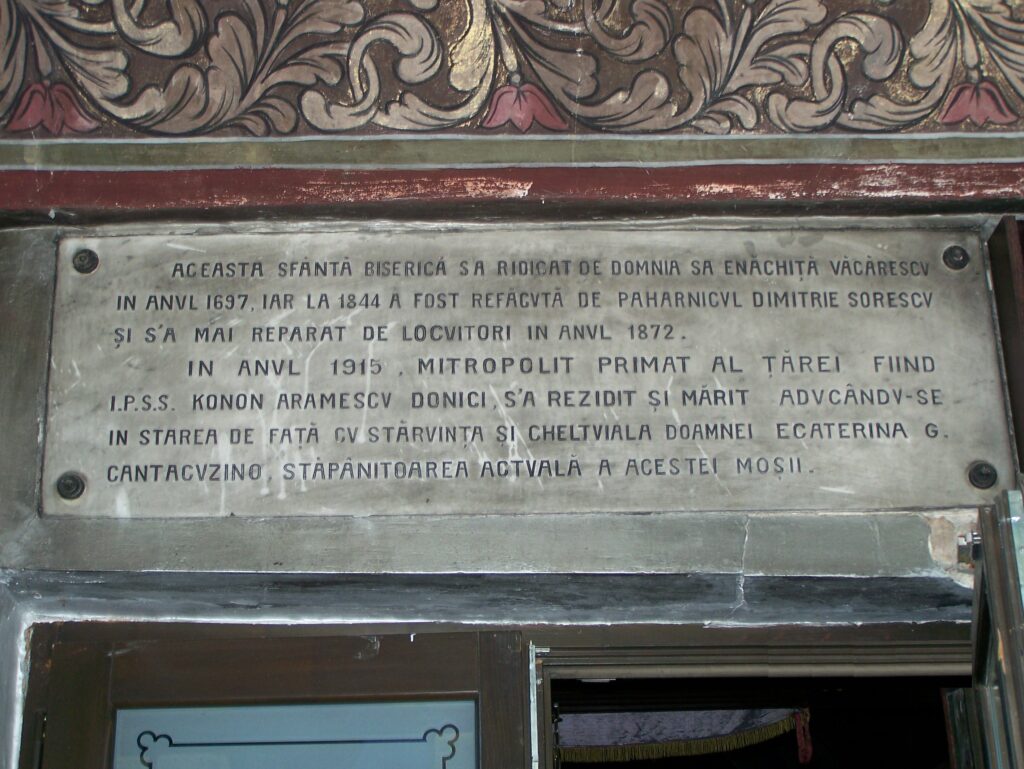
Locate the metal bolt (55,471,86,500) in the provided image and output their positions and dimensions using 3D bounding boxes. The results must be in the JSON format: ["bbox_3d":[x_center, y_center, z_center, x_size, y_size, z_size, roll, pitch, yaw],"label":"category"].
[{"bbox_3d":[-0.610,0.140,2.413,0.039,0.039,0.018,-1,-20,-3],"label":"metal bolt"}]

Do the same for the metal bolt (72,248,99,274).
[{"bbox_3d":[-0.618,-0.179,2.532,0.039,0.039,0.018,-1,-20,-3],"label":"metal bolt"}]

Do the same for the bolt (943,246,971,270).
[{"bbox_3d":[0.659,-0.188,2.588,0.039,0.039,0.018,-1,-20,-3],"label":"bolt"}]

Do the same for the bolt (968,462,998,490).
[{"bbox_3d":[0.666,0.130,2.469,0.039,0.039,0.018,-1,-20,-3],"label":"bolt"}]

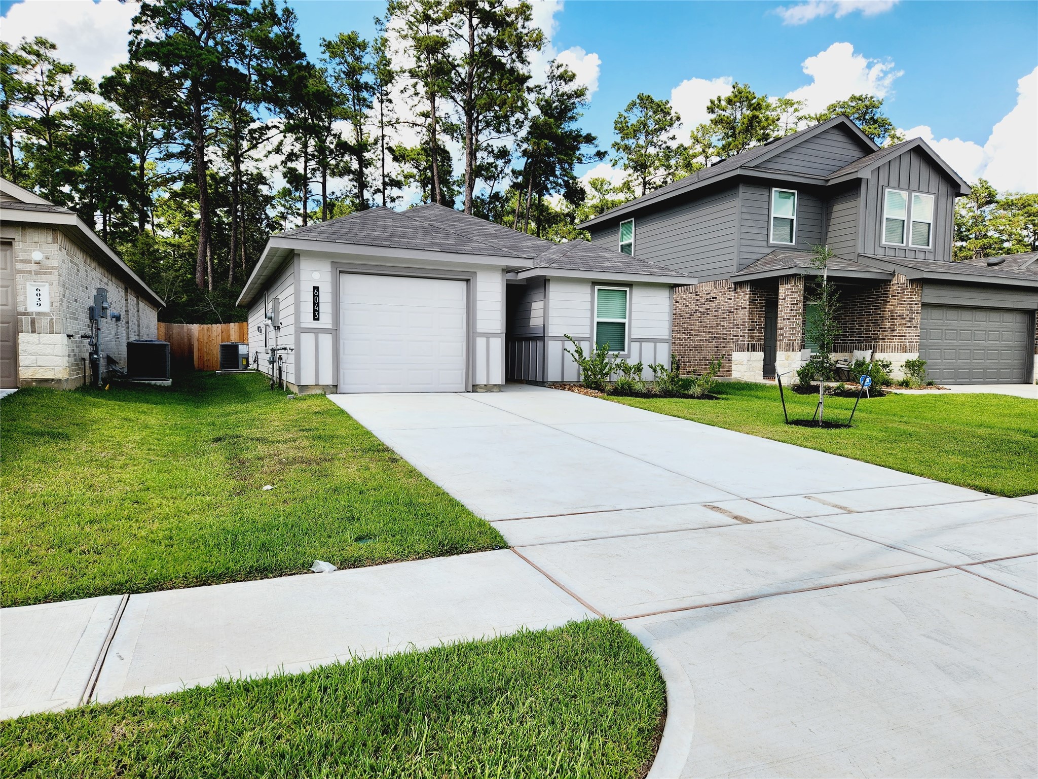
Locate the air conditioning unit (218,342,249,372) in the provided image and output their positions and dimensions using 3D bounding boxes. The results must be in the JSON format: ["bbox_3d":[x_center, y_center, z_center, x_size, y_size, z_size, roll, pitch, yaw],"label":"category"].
[{"bbox_3d":[-8.542,-0.969,20.695,0.770,0.800,0.770,0,3,-24],"label":"air conditioning unit"}]

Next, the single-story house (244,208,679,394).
[{"bbox_3d":[-3.188,-2.808,20.893,9.450,4.950,17.000,0,3,-24],"label":"single-story house"}]

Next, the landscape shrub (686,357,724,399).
[{"bbox_3d":[4.229,-0.264,15.573,0.820,0.880,0.760,0,3,-24],"label":"landscape shrub"}]

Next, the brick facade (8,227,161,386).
[{"bbox_3d":[-11.355,-1.741,19.726,0.650,2.400,20.600,0,3,-24],"label":"brick facade"}]

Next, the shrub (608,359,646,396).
[{"bbox_3d":[2.321,-0.266,14.942,0.800,0.750,0.740,1,3,0],"label":"shrub"}]

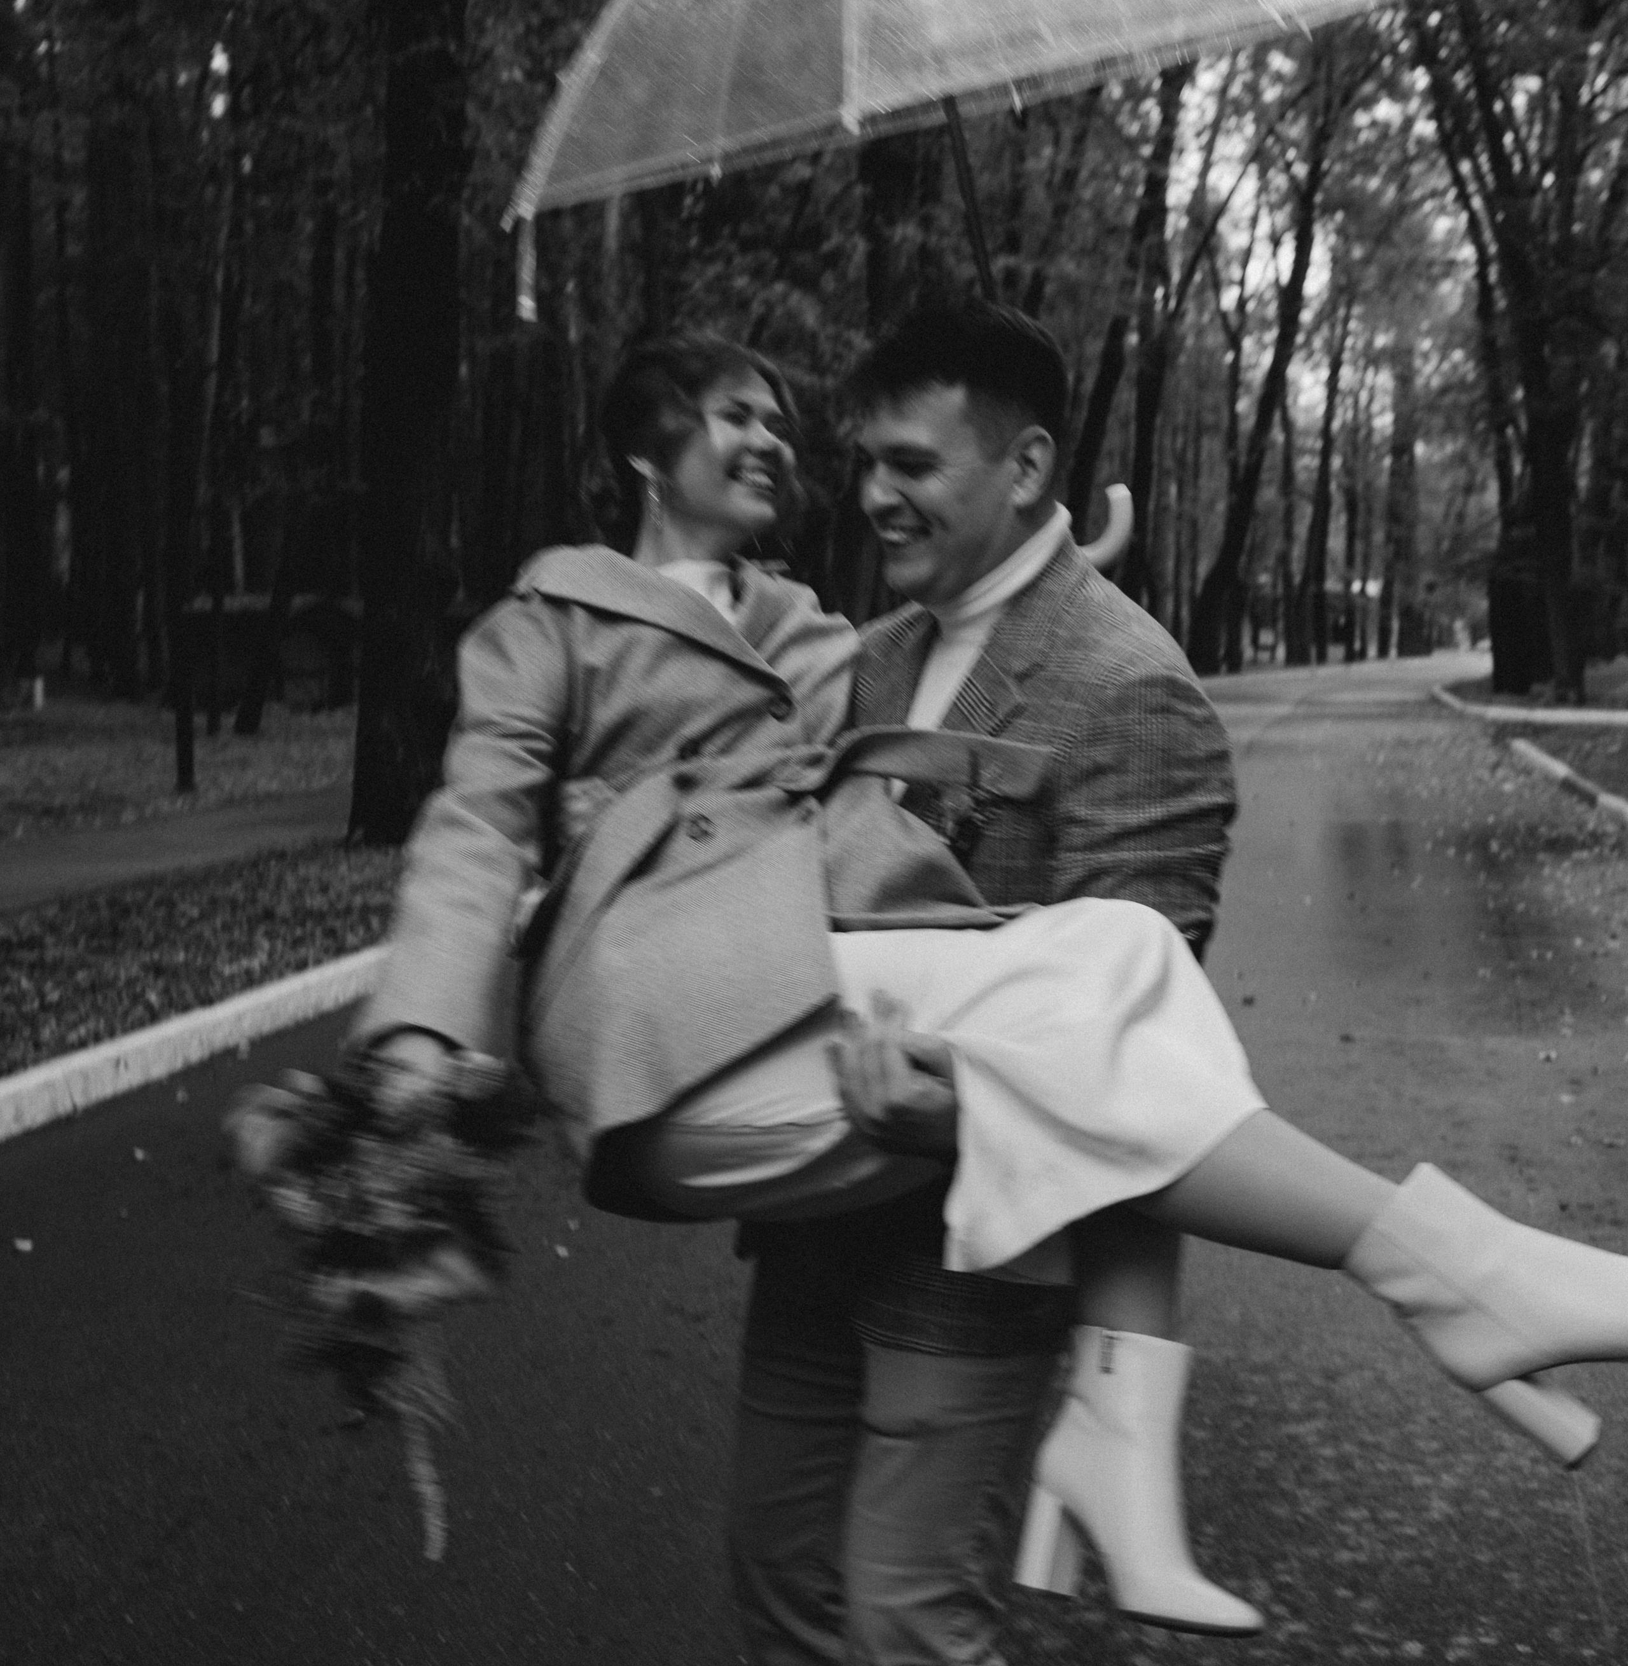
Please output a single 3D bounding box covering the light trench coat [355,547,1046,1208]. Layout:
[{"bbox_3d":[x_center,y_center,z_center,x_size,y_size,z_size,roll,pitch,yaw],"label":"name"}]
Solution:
[{"bbox_3d":[-0.102,0.044,2.140,0.480,0.590,0.430,-3,5,-38],"label":"light trench coat"}]

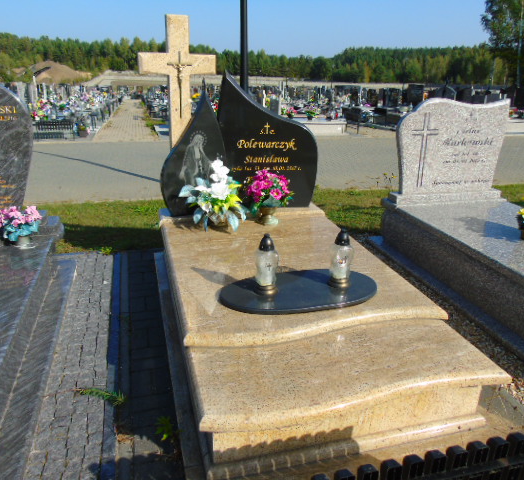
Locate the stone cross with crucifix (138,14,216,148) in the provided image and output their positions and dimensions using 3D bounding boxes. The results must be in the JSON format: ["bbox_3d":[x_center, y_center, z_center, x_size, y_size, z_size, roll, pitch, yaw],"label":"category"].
[{"bbox_3d":[-0.568,-0.859,3.262,0.517,1.322,0.100,-5,21,-14],"label":"stone cross with crucifix"}]

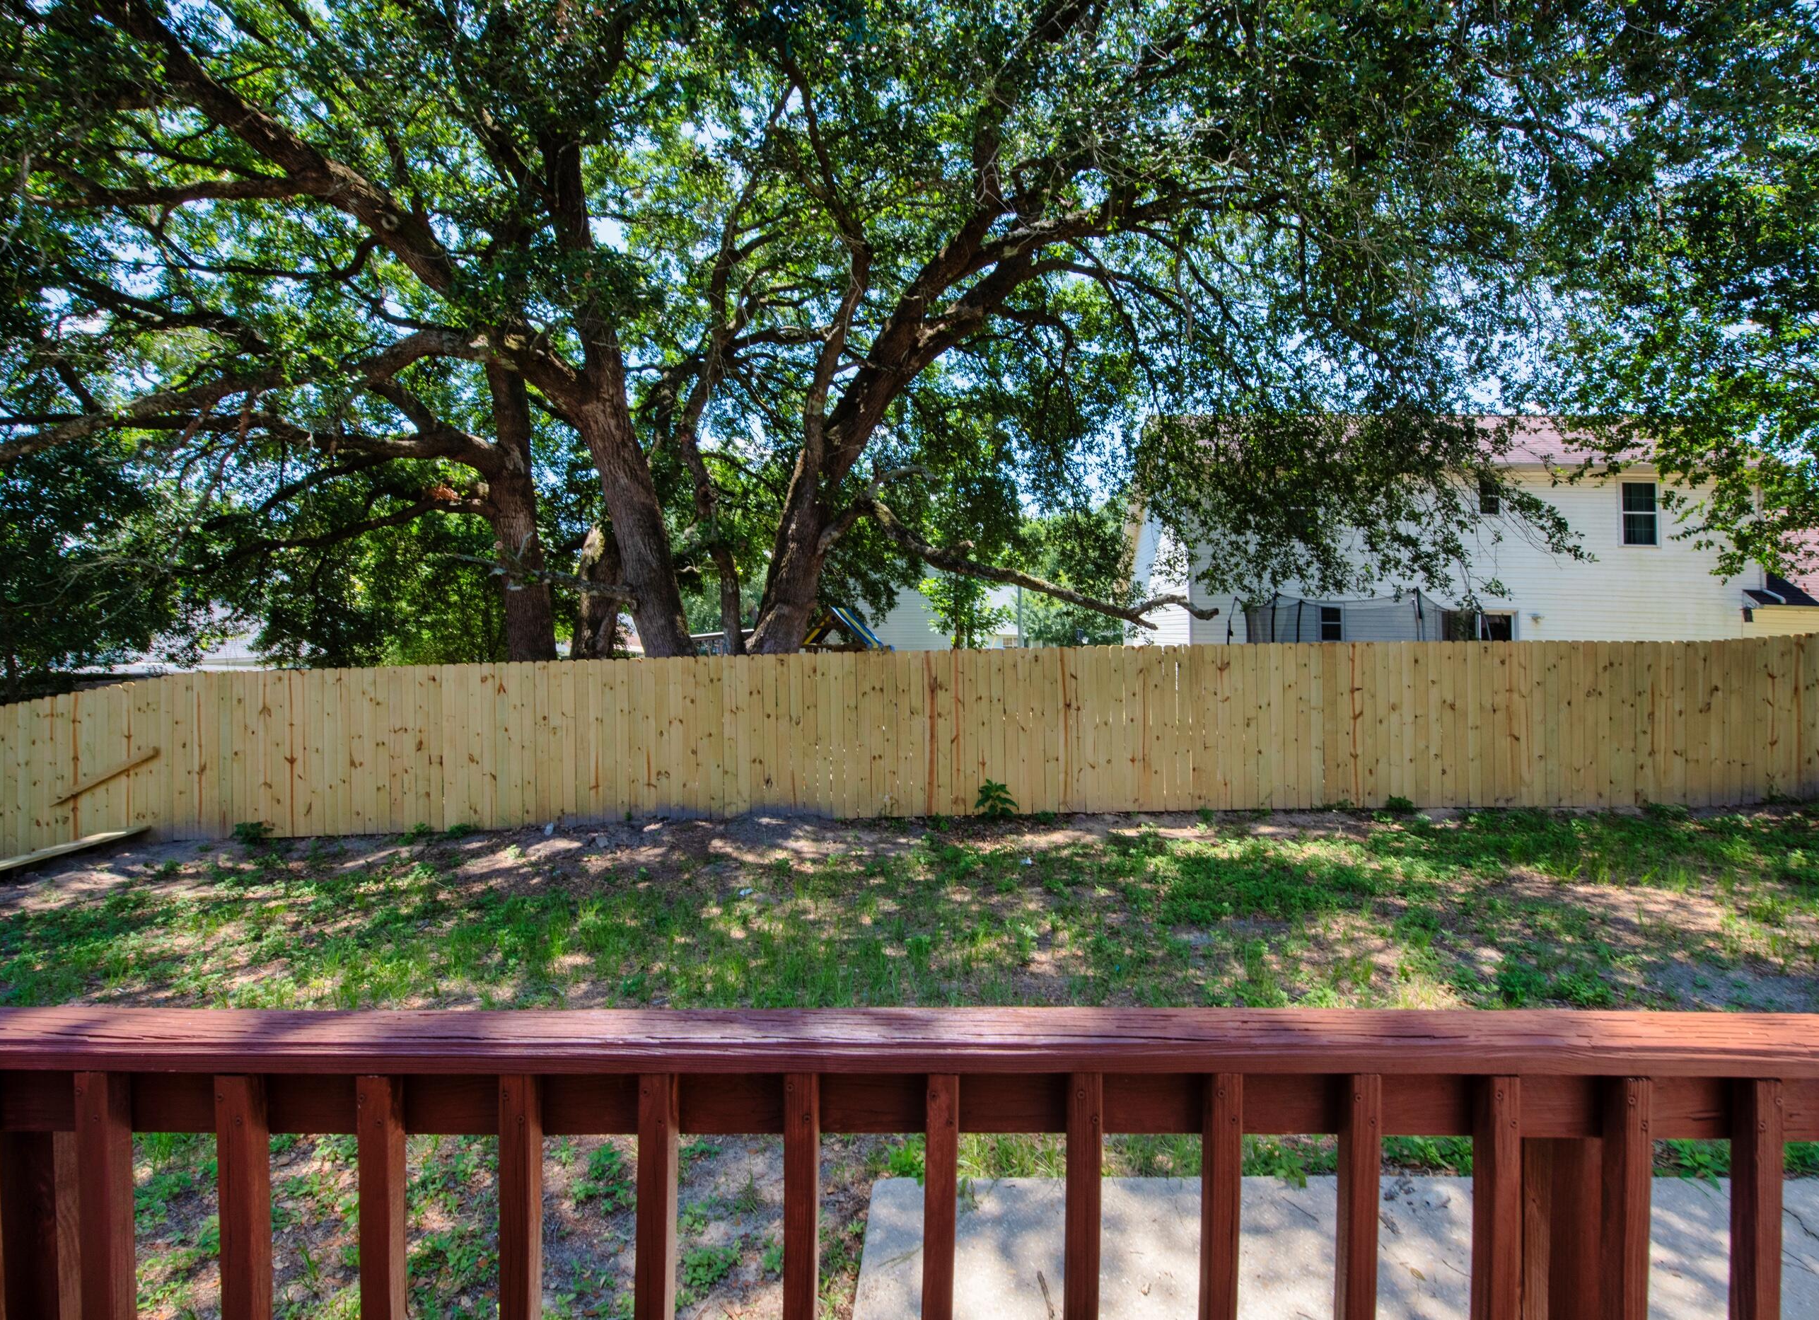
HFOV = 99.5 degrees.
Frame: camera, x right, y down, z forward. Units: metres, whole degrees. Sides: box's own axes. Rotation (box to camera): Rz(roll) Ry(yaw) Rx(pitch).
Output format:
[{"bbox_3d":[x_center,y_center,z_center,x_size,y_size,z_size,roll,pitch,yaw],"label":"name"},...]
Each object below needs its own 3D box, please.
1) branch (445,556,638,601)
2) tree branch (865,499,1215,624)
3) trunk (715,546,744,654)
[{"bbox_3d":[-5.120,-1.130,10.700,2.650,0.620,0.700,0,1,0],"label":"branch"},{"bbox_3d":[1.880,-1.400,11.000,5.000,1.880,1.100,0,0,0],"label":"tree branch"},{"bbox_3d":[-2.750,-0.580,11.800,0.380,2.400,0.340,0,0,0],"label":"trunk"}]

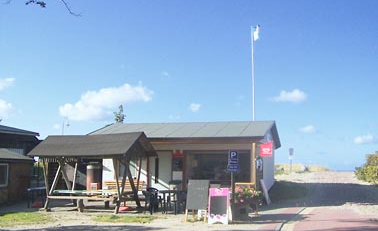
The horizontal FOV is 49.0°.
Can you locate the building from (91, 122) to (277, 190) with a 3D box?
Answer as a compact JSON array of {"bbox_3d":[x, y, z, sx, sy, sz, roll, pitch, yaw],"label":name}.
[{"bbox_3d":[-0.154,2.667,25.572,10.500,4.500,8.200,-2,-8,15],"label":"building"}]

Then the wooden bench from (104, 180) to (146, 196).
[{"bbox_3d":[-3.602,4.142,23.156,2.200,0.880,0.650,-2,-8,16],"label":"wooden bench"}]

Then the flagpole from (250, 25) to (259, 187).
[{"bbox_3d":[4.706,-0.656,30.352,0.150,12.350,0.150,0,-8,0],"label":"flagpole"}]

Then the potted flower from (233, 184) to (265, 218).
[{"bbox_3d":[1.916,2.766,13.352,1.000,1.080,0.850,-2,-8,12],"label":"potted flower"}]

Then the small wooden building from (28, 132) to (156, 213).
[{"bbox_3d":[-3.683,2.218,16.249,4.300,2.930,2.600,-3,-8,20],"label":"small wooden building"}]

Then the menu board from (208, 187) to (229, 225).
[{"bbox_3d":[0.851,2.555,11.766,0.570,1.080,0.600,-2,-8,14],"label":"menu board"}]

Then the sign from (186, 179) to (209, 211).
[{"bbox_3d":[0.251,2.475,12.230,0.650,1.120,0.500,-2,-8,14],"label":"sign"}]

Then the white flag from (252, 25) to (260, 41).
[{"bbox_3d":[5.060,-6.162,31.085,0.550,1.200,0.250,-1,-8,10],"label":"white flag"}]

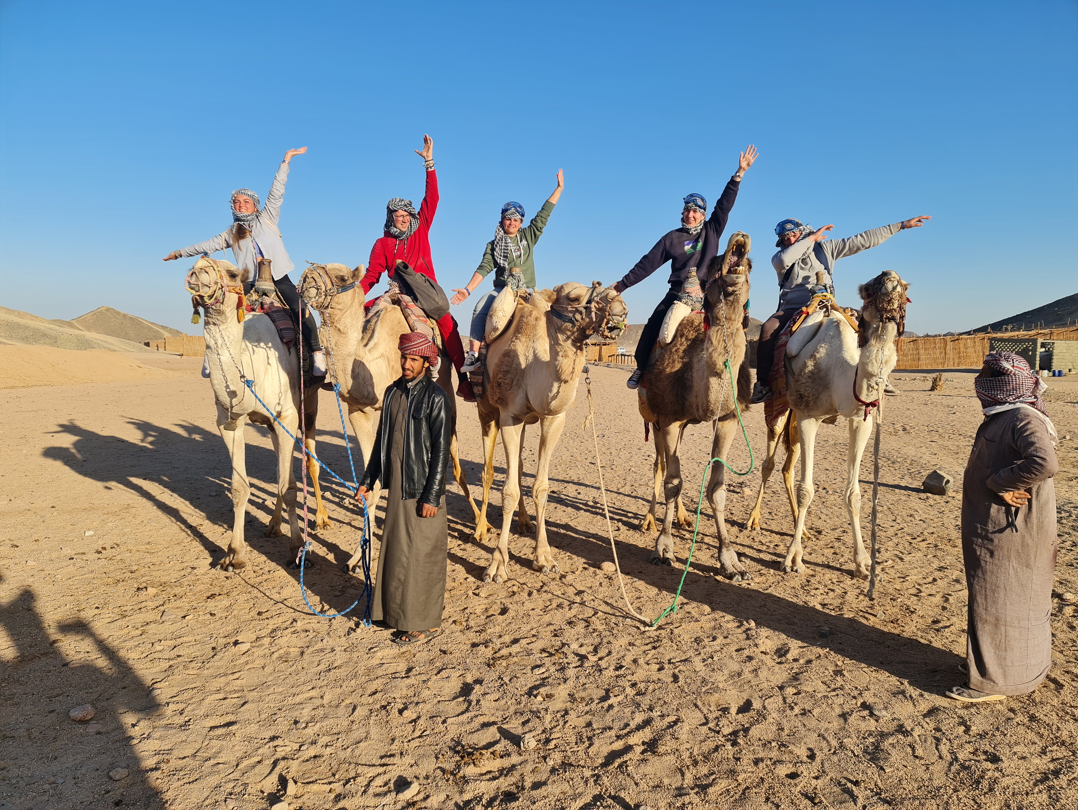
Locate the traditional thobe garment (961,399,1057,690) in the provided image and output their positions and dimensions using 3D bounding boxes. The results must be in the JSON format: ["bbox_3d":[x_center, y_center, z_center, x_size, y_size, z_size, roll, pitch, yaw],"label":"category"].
[{"bbox_3d":[2.320,0.668,3.899,0.410,1.370,0.480,1,4,16],"label":"traditional thobe garment"}]

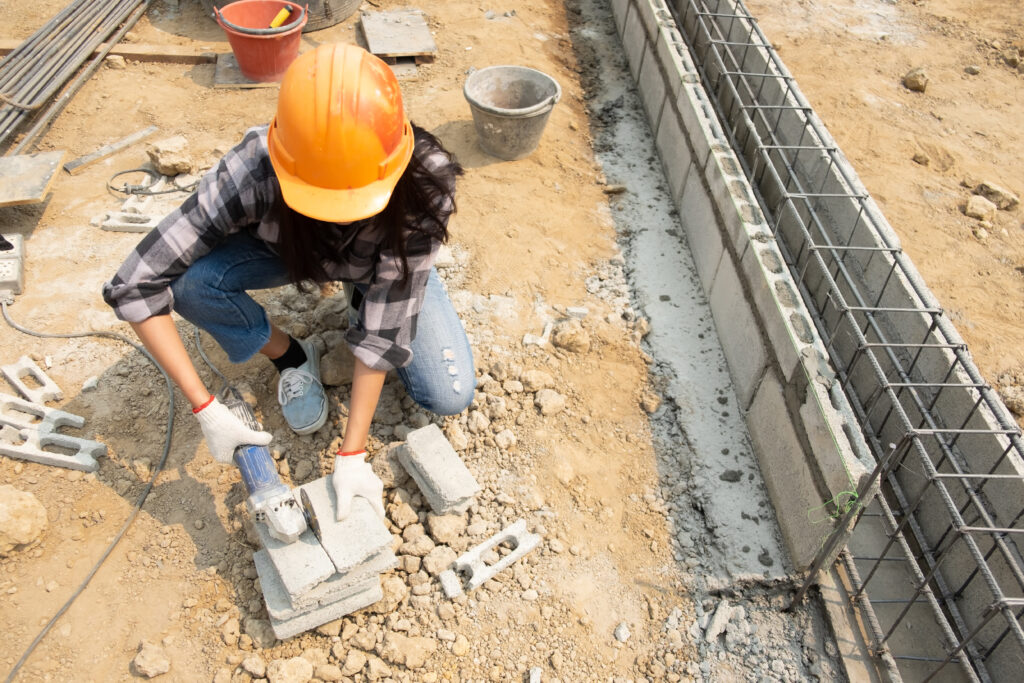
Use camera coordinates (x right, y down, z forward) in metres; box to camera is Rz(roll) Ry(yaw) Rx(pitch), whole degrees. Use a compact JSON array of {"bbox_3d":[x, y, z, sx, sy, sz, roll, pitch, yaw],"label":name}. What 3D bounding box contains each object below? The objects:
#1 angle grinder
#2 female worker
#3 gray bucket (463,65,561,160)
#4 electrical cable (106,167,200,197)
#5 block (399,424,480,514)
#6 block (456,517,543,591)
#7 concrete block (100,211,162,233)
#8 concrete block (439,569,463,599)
[{"bbox_3d":[-0.405,0.203,1.276,0.100,0.102,0.268,-21,67,-25],"label":"angle grinder"},{"bbox_3d":[-0.378,-0.153,1.487,0.640,0.790,0.930,5,44,0],"label":"female worker"},{"bbox_3d":[0.001,-0.738,2.542,0.315,0.210,0.315,3,44,-3],"label":"gray bucket"},{"bbox_3d":[-1.065,-0.488,2.303,0.270,0.045,0.135,5,44,0],"label":"electrical cable"},{"bbox_3d":[-0.149,0.269,1.563,0.076,0.065,0.190,-21,50,-25],"label":"block"},{"bbox_3d":[-0.026,0.410,1.473,0.172,0.030,0.062,-27,53,-29],"label":"block"},{"bbox_3d":[-1.044,-0.333,2.160,0.180,0.025,0.060,5,44,0],"label":"concrete block"},{"bbox_3d":[-0.113,0.448,1.420,0.025,0.028,0.049,-15,48,-20],"label":"concrete block"}]

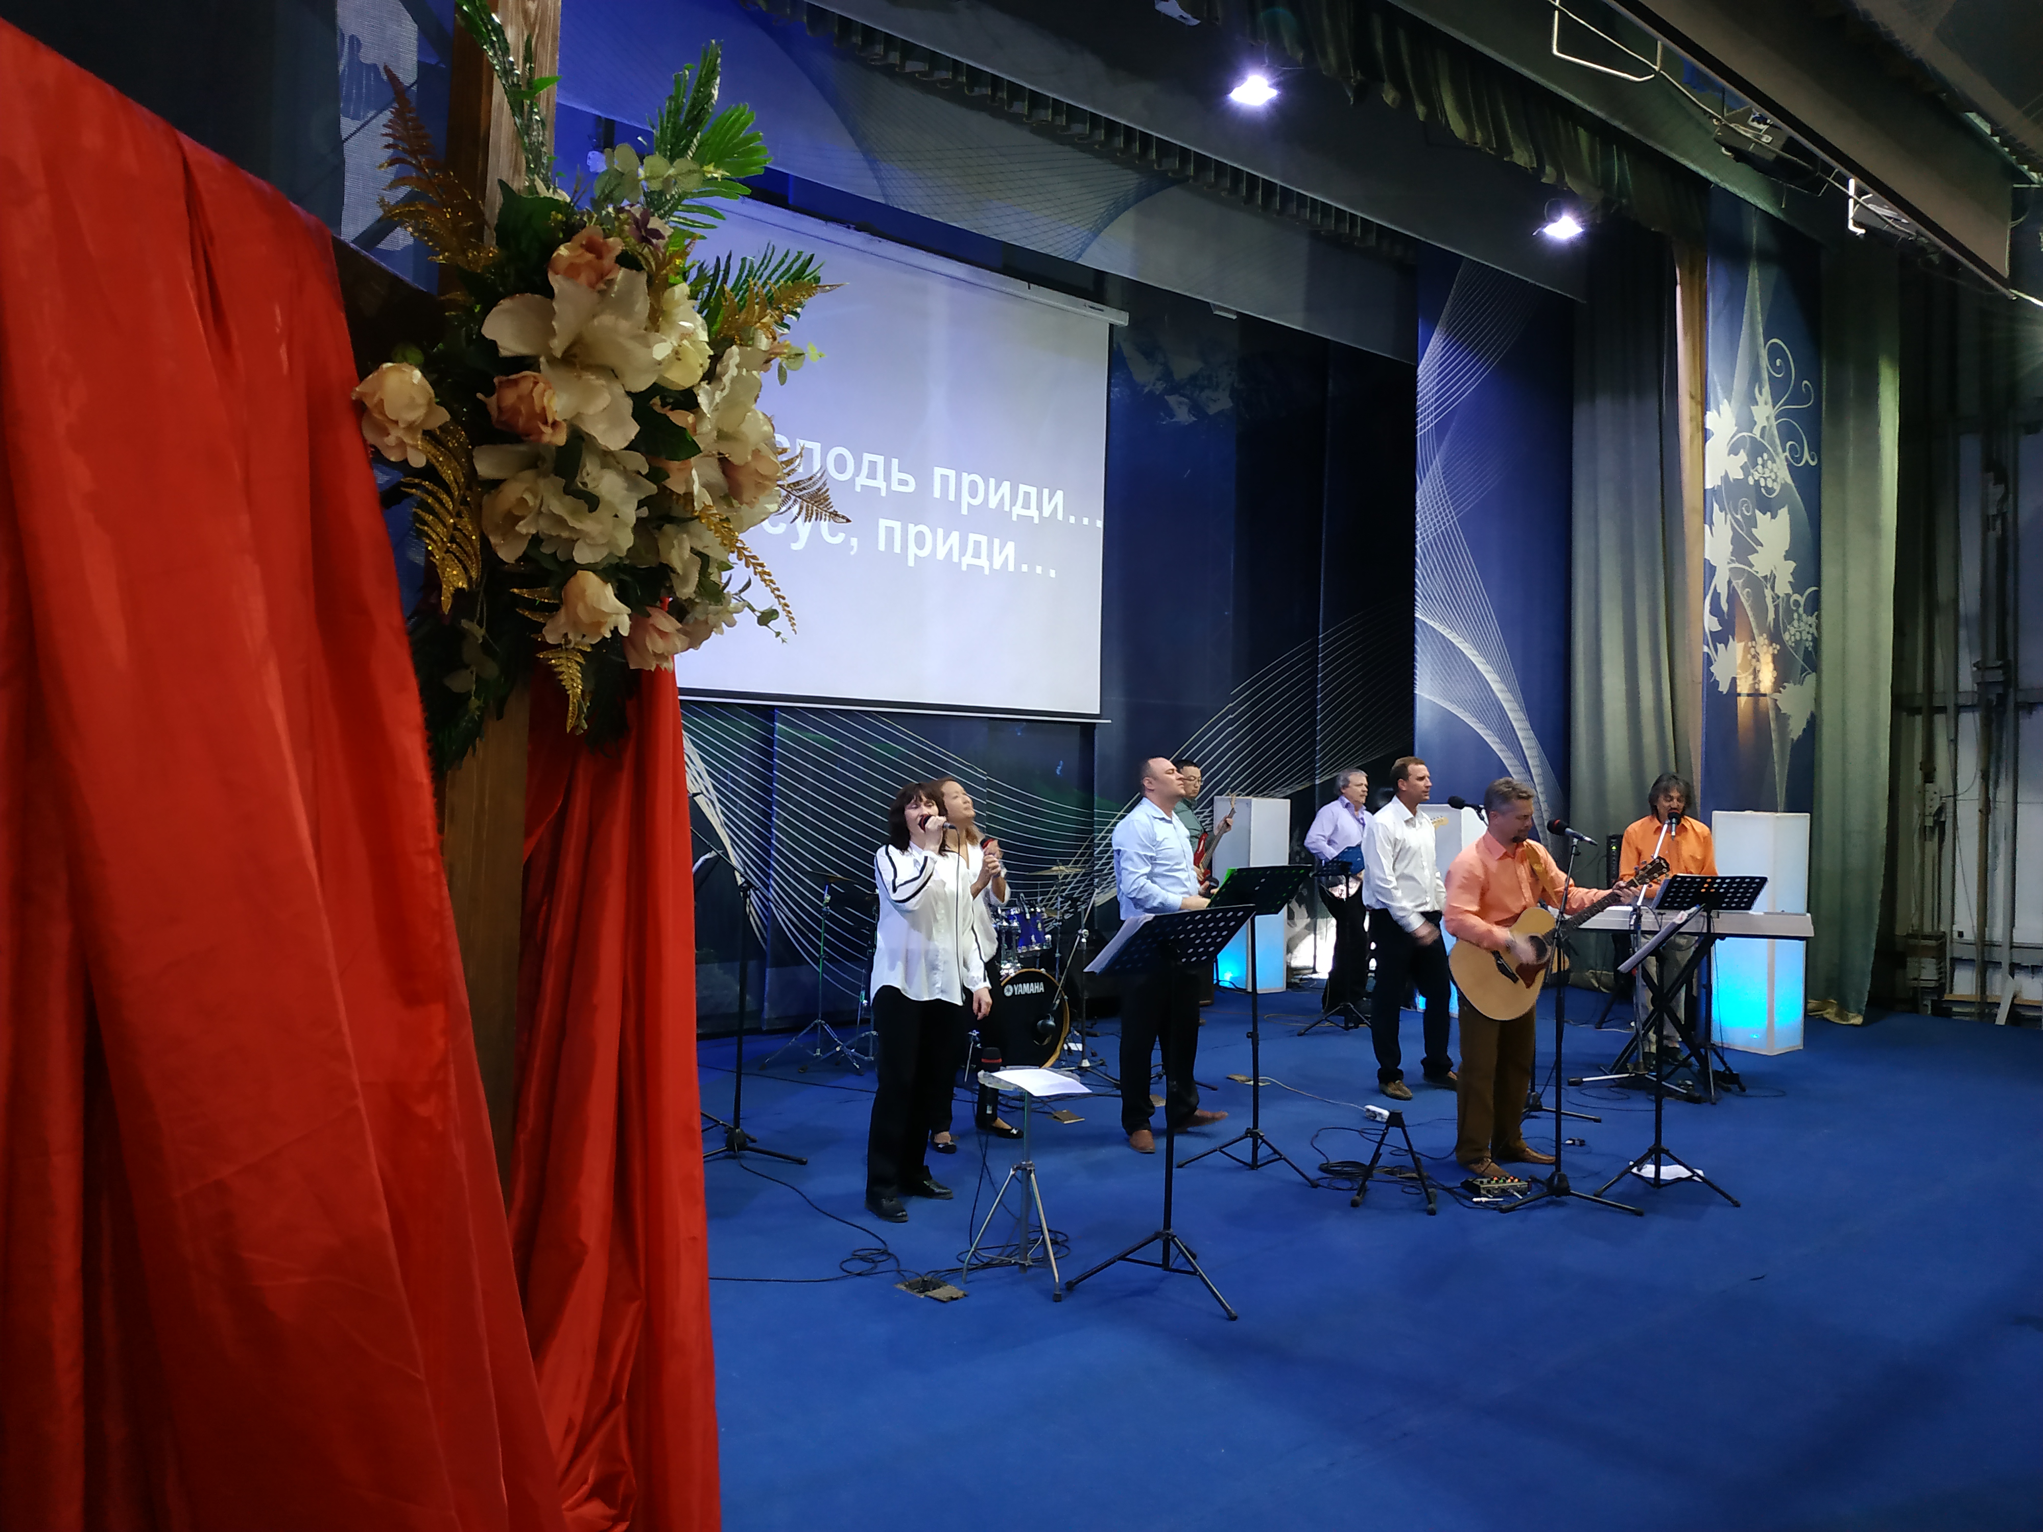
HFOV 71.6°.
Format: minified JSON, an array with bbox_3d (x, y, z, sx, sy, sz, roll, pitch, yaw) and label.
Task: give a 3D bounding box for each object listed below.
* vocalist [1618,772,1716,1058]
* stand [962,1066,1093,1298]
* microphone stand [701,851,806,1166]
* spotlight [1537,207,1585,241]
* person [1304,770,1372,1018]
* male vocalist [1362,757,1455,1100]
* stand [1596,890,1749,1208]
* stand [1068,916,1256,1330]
[{"bbox_3d":[3.997,0.931,8.691,0.600,1.770,0.460,1,-1,16],"label":"vocalist"},{"bbox_3d":[0.027,1.361,4.683,0.410,0.660,0.430,2,-1,-27],"label":"stand"},{"bbox_3d":[-1.275,0.977,6.236,0.700,1.400,0.600,1,-1,41],"label":"microphone stand"},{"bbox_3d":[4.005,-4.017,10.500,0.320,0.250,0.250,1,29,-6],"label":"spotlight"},{"bbox_3d":[2.289,0.912,10.107,0.550,1.760,0.360,2,-1,-38],"label":"person"},{"bbox_3d":[2.122,0.860,7.669,0.510,1.810,0.360,2,-1,-42],"label":"male vocalist"},{"bbox_3d":[2.728,1.157,5.910,0.510,1.210,0.560,1,-1,31],"label":"stand"},{"bbox_3d":[0.527,1.086,4.620,0.540,1.230,0.500,2,-1,-43],"label":"stand"}]

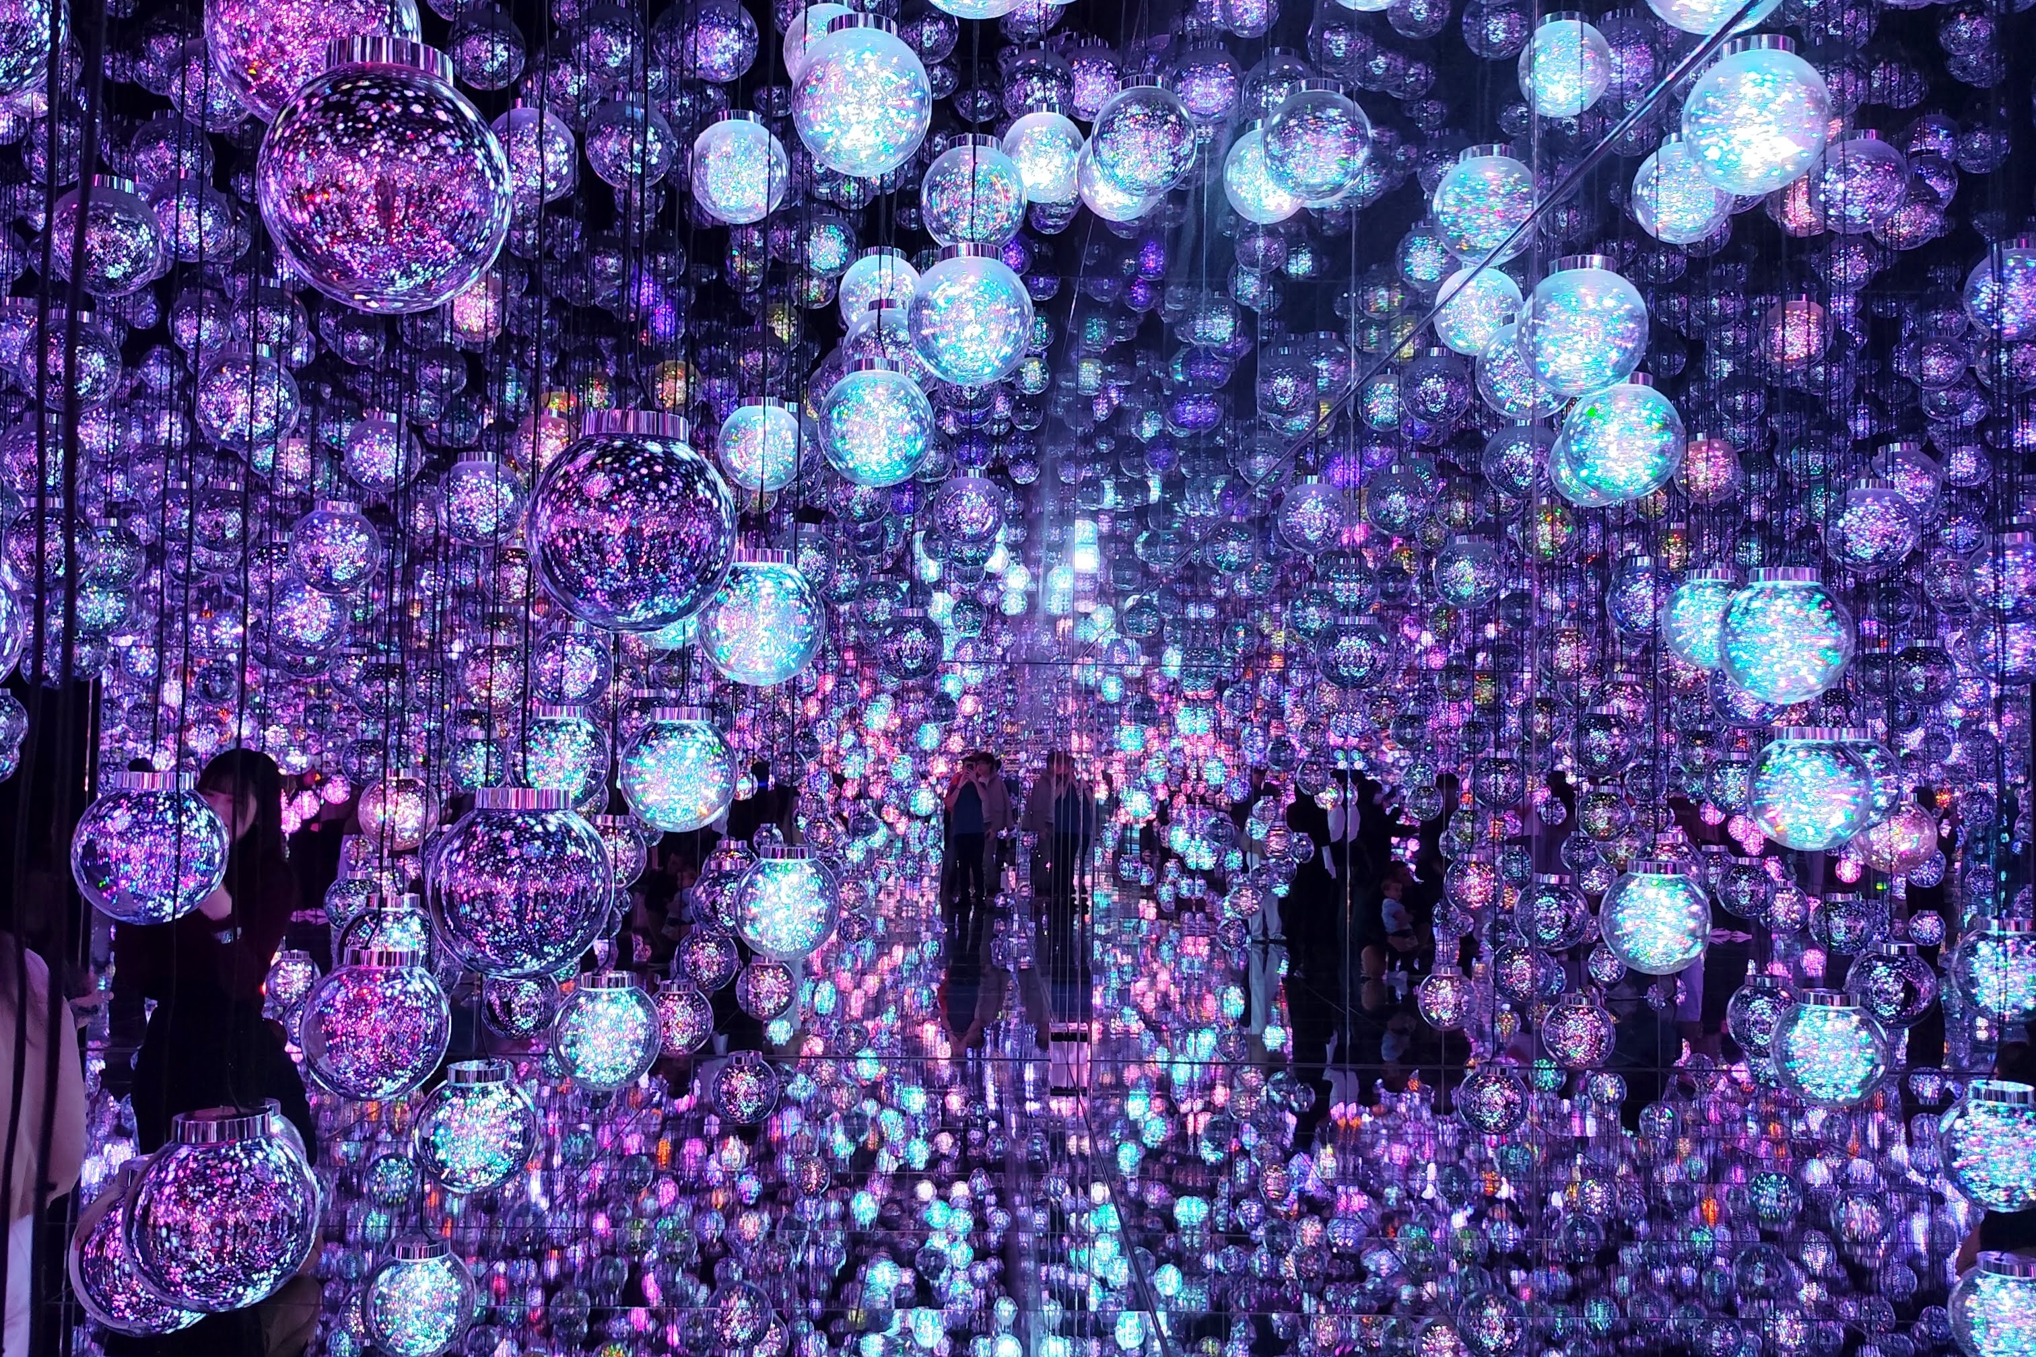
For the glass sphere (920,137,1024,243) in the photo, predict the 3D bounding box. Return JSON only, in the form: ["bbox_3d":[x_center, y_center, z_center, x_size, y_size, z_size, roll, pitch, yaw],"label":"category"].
[{"bbox_3d":[-0.104,-1.142,4.272,0.243,0.253,0.243,1,-3,-2],"label":"glass sphere"}]

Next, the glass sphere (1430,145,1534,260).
[{"bbox_3d":[1.132,-1.149,4.395,0.243,0.253,0.243,0,-3,14],"label":"glass sphere"}]

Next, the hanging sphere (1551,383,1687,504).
[{"bbox_3d":[1.273,-0.502,3.795,0.243,0.253,0.243,0,-3,19],"label":"hanging sphere"}]

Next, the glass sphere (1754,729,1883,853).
[{"bbox_3d":[1.604,0.227,3.656,0.230,0.250,0.230,-1,-3,24],"label":"glass sphere"}]

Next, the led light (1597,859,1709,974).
[{"bbox_3d":[1.460,0.553,4.139,0.243,0.253,0.243,0,-3,19],"label":"led light"}]

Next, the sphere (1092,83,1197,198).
[{"bbox_3d":[0.301,-1.299,4.339,0.243,0.253,0.243,1,-3,4],"label":"sphere"}]

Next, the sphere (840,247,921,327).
[{"bbox_3d":[-0.357,-1.039,4.788,0.230,0.250,0.230,0,-3,-4],"label":"sphere"}]

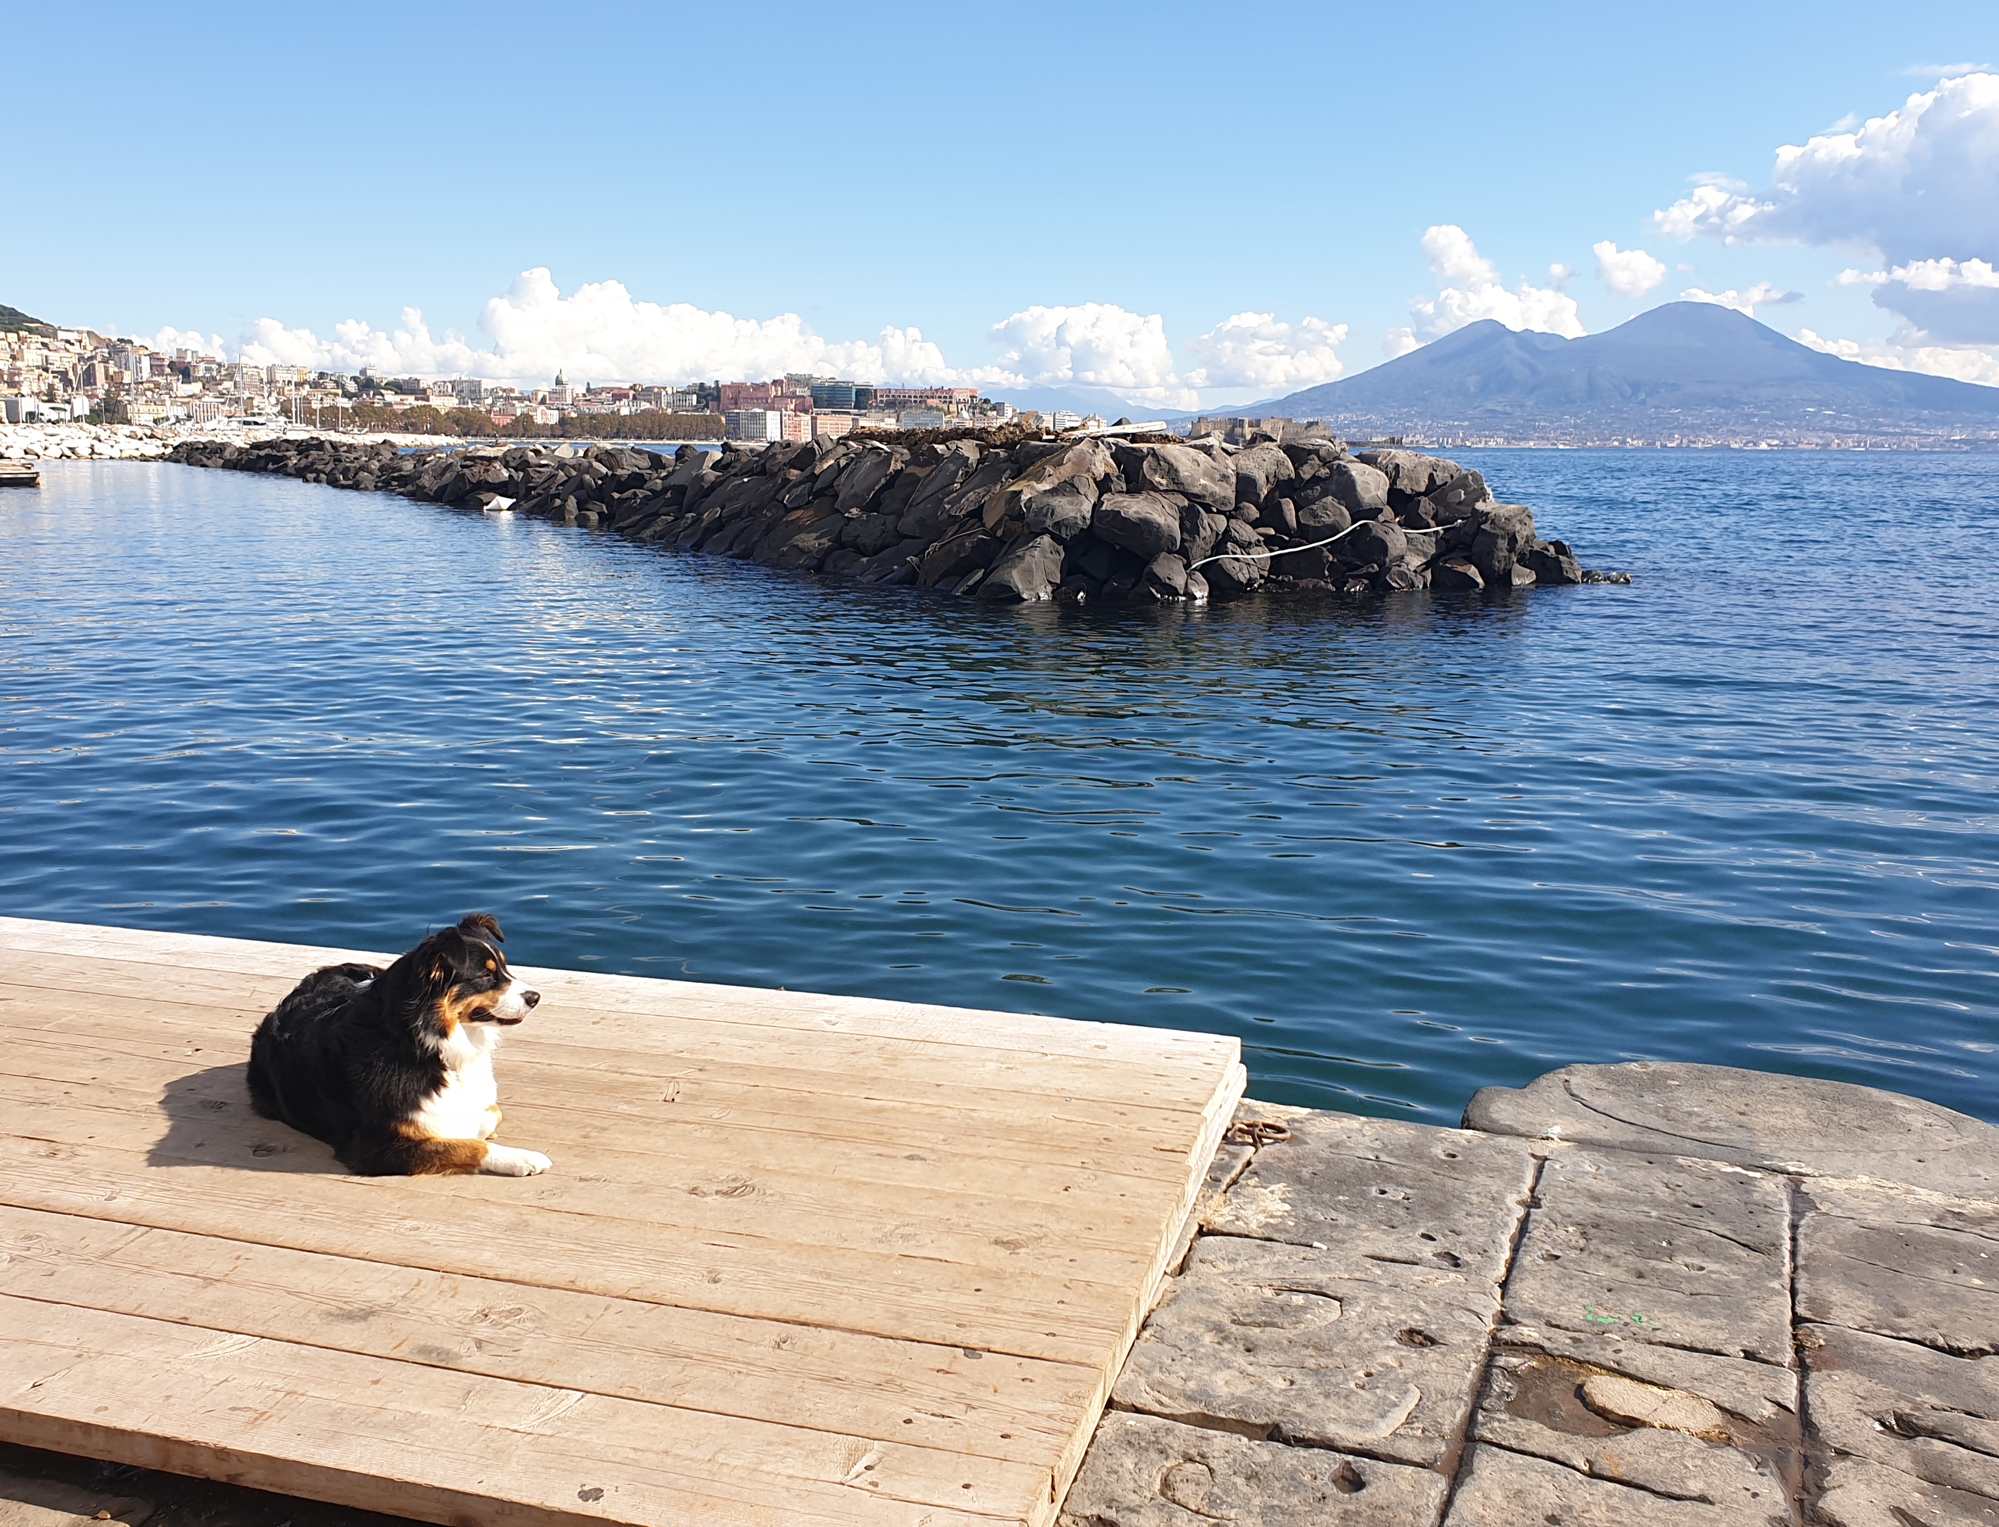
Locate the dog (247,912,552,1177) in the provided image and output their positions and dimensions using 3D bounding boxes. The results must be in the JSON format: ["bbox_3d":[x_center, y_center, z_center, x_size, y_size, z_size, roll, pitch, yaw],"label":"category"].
[{"bbox_3d":[-1.171,0.489,2.976,0.800,0.455,0.370,8,14,33],"label":"dog"}]

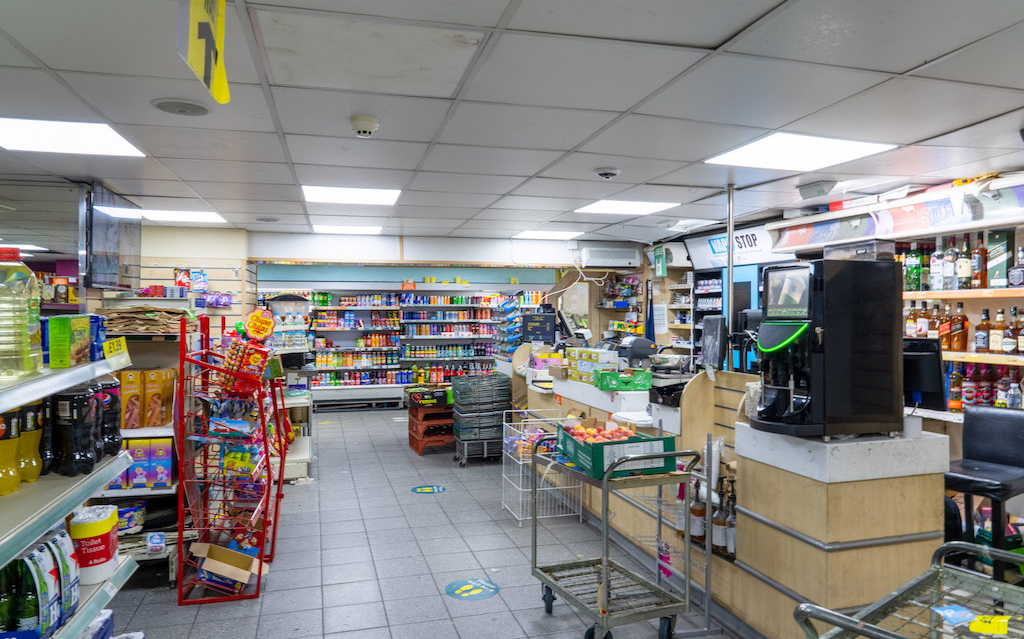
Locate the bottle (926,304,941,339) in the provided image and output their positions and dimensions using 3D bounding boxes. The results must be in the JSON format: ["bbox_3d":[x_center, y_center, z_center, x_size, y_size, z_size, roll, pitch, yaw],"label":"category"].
[{"bbox_3d":[2.621,0.053,4.240,0.078,0.285,0.078,0,1,-35],"label":"bottle"}]

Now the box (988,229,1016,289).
[{"bbox_3d":[2.584,-0.316,3.600,0.087,0.302,0.087,0,1,-28],"label":"box"}]

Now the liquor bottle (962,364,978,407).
[{"bbox_3d":[2.725,0.409,4.060,0.085,0.290,0.085,0,1,-45],"label":"liquor bottle"}]

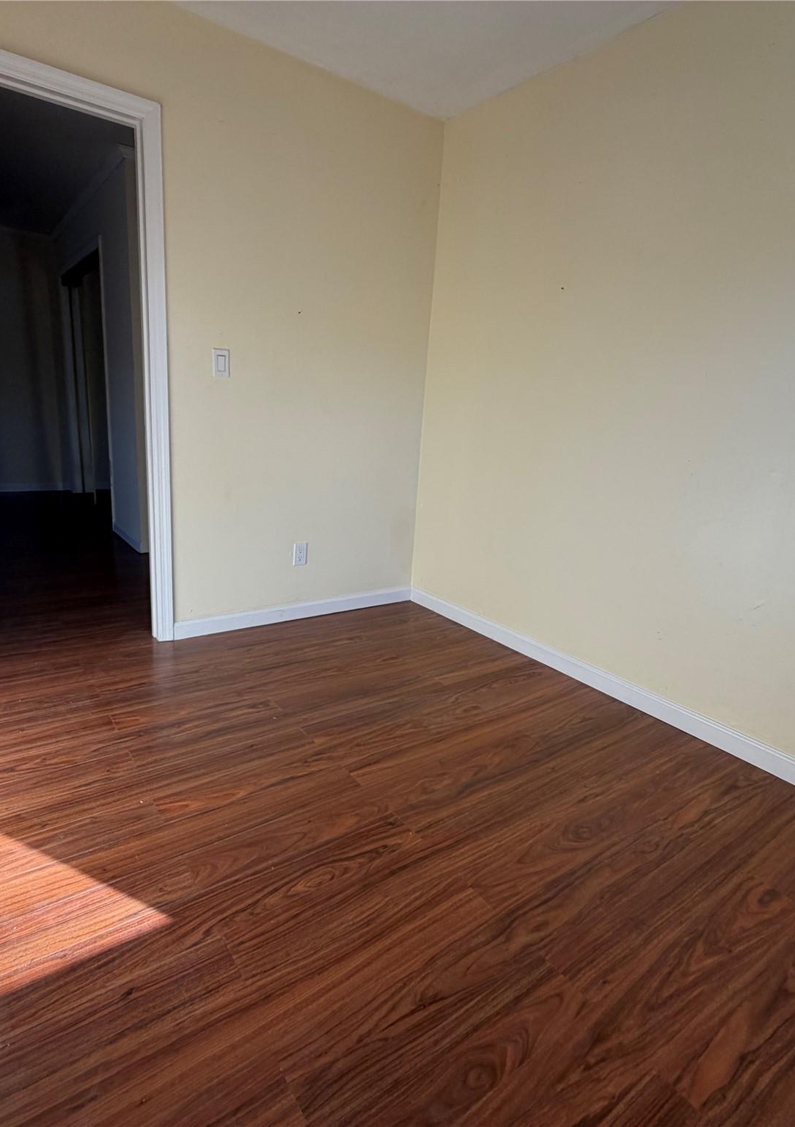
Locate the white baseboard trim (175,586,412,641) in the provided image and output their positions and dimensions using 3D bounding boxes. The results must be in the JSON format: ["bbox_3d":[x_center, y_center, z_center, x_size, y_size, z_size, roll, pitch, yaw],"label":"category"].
[{"bbox_3d":[-0.464,0.245,3.135,1.346,0.078,0.020,-7,18,-36],"label":"white baseboard trim"}]

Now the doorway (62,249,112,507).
[{"bbox_3d":[-2.574,-1.439,5.128,0.140,2.045,1.680,-7,18,-36],"label":"doorway"}]

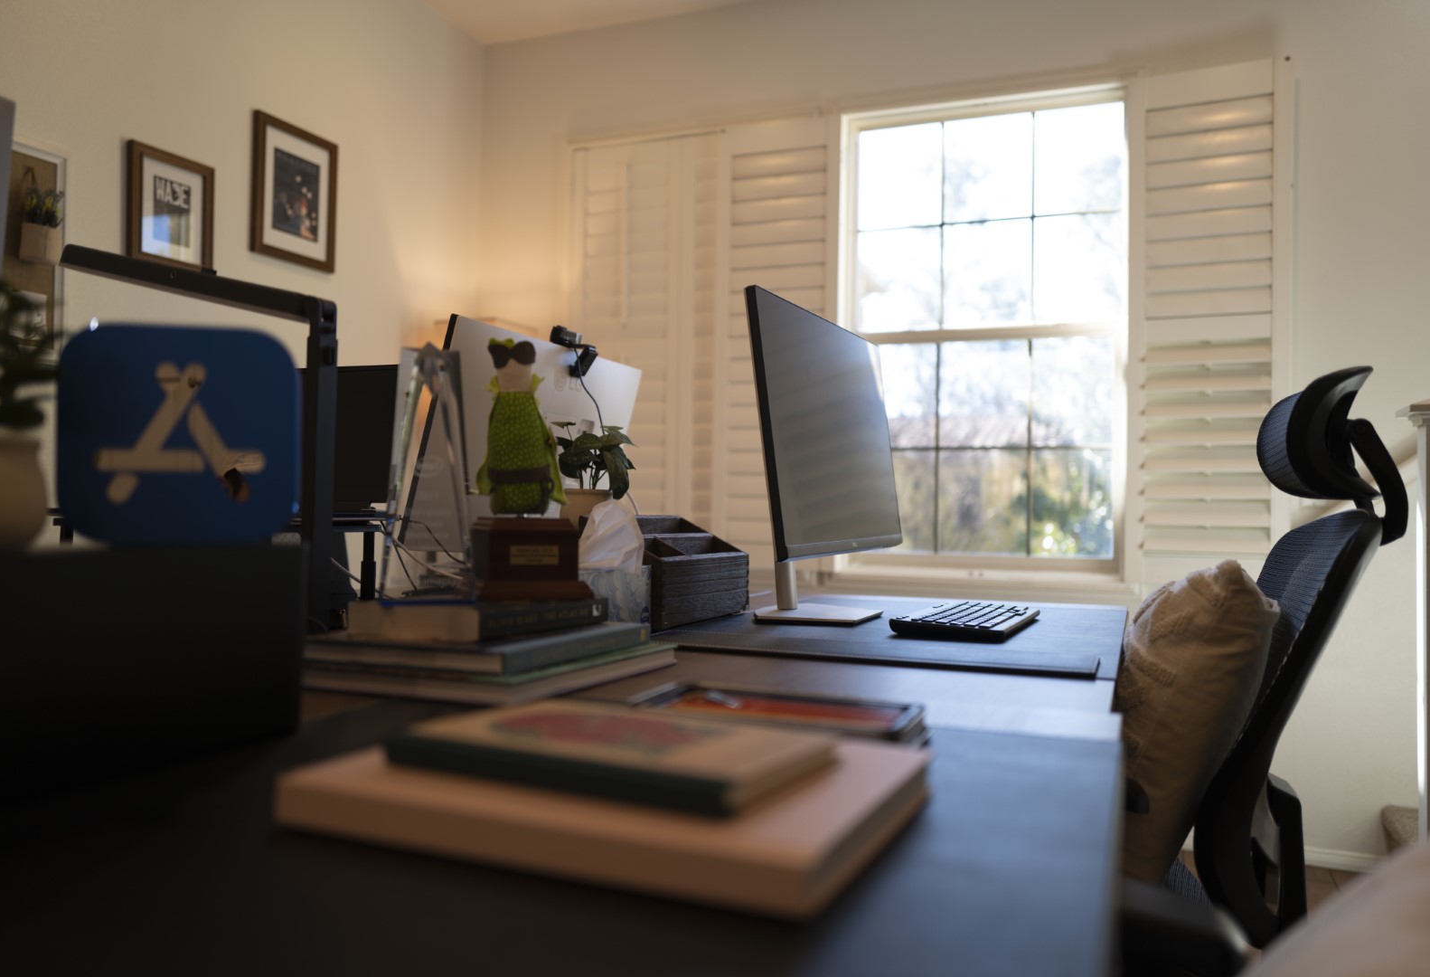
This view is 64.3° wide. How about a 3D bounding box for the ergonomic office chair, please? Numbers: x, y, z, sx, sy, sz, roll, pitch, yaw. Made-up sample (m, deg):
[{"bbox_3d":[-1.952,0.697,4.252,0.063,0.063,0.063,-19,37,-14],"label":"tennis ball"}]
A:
[{"bbox_3d":[0.464,0.427,1.451,0.680,1.140,0.660,0,-1,25],"label":"ergonomic office chair"}]

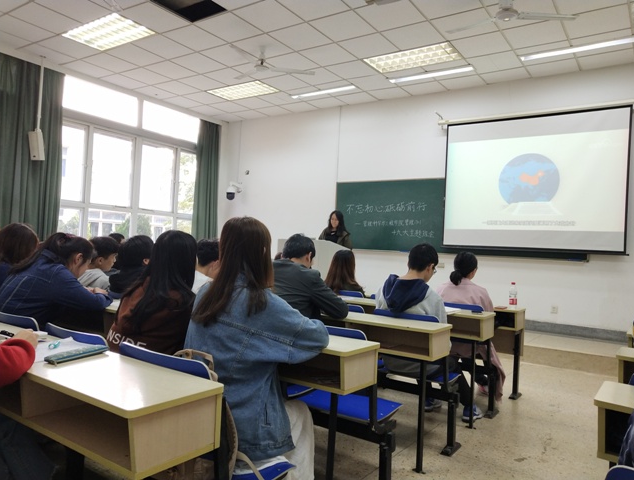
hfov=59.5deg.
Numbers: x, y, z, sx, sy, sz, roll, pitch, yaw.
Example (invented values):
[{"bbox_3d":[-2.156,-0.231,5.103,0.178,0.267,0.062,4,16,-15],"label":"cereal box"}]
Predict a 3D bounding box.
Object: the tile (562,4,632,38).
[{"bbox_3d":[2.875,-2.234,5.755,0.600,0.020,0.600,2,-1,35],"label":"tile"}]

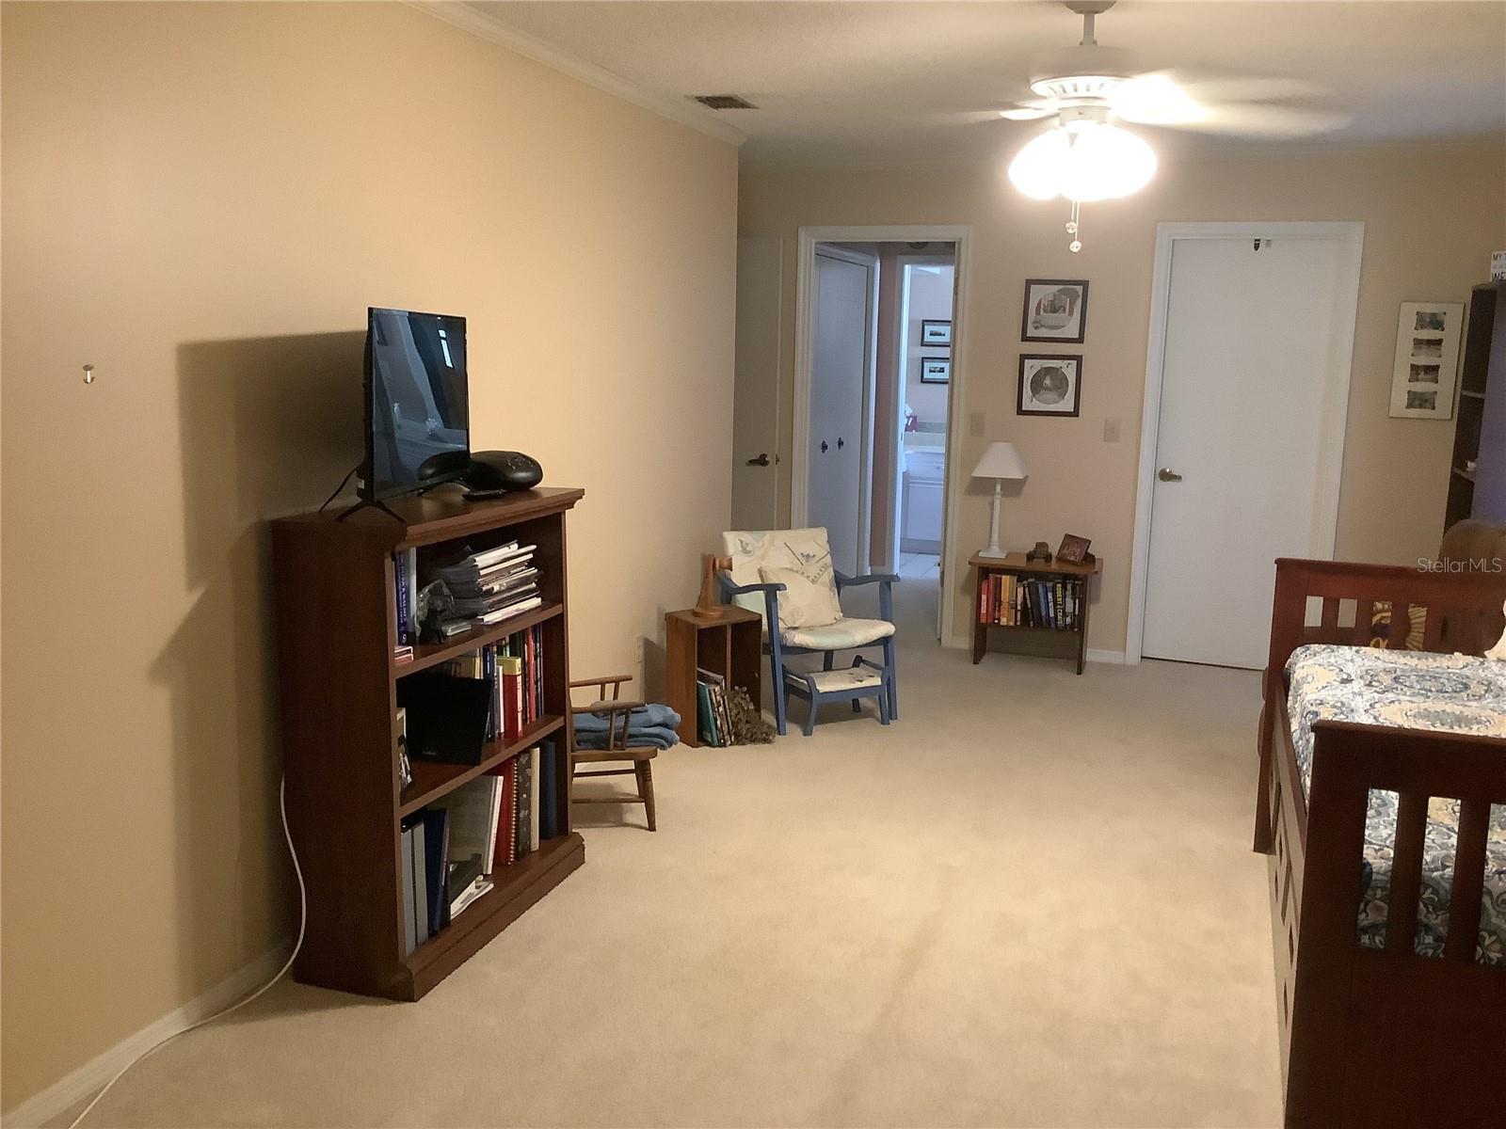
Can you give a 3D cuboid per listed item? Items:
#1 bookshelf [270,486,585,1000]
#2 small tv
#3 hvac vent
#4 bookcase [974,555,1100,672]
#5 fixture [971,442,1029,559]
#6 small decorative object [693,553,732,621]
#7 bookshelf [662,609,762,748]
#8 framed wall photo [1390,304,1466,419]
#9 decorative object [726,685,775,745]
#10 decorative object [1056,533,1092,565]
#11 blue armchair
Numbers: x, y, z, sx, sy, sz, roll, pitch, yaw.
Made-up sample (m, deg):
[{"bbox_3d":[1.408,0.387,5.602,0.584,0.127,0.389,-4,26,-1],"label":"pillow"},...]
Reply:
[{"bbox_3d":[-0.782,0.388,3.501,0.330,1.103,0.925,4,9,17],"label":"bookshelf"},{"bbox_3d":[-0.844,-0.408,3.337,0.068,0.430,0.730,2,9,5],"label":"small tv"},{"bbox_3d":[-0.104,-1.664,4.866,0.175,0.018,0.275,5,10,19],"label":"hvac vent"},{"bbox_3d":[1.400,0.234,6.716,0.605,0.513,0.335,5,10,19],"label":"bookcase"},{"bbox_3d":[1.224,-0.323,6.735,0.250,0.578,0.245,5,10,19],"label":"fixture"},{"bbox_3d":[-0.153,0.077,5.229,0.138,0.243,0.106,6,10,24],"label":"small decorative object"},{"bbox_3d":[-0.153,0.438,5.258,0.295,0.487,0.240,-4,11,-32],"label":"bookshelf"},{"bbox_3d":[3.049,-0.919,6.102,0.263,0.520,0.025,5,10,19],"label":"framed wall photo"},{"bbox_3d":[-0.008,0.586,5.263,0.172,0.200,0.155,-4,11,-32],"label":"decorative object"},{"bbox_3d":[1.578,-0.076,6.637,0.085,0.135,0.175,-4,11,-33],"label":"decorative object"},{"bbox_3d":[0.222,0.251,5.670,0.565,0.745,0.620,-4,10,-29],"label":"blue armchair"}]

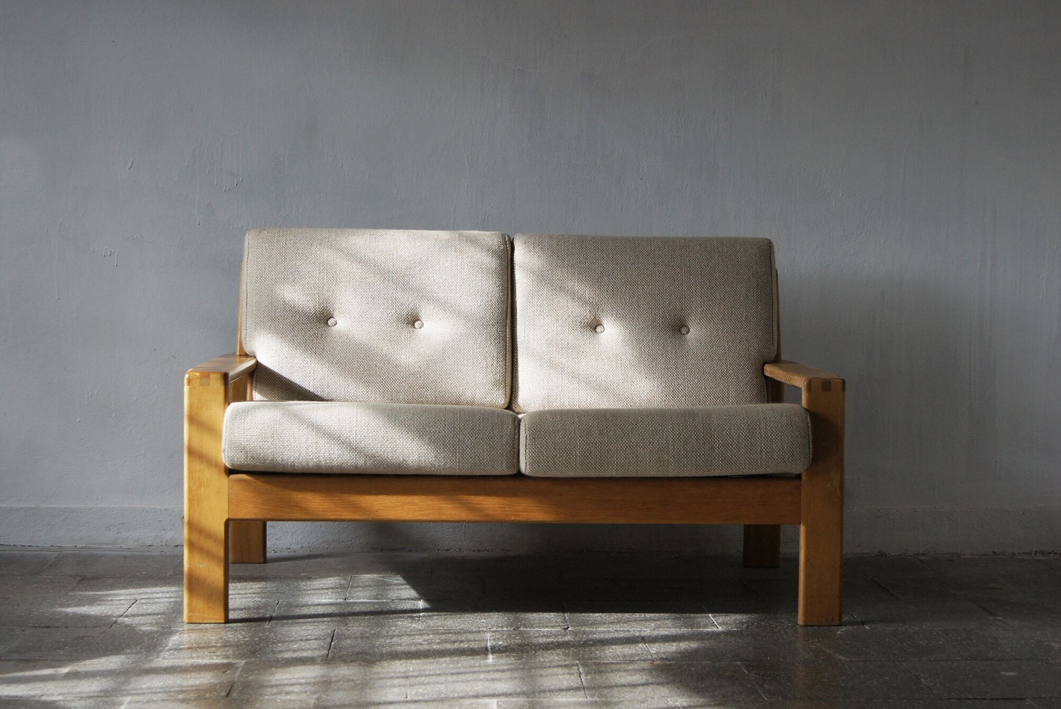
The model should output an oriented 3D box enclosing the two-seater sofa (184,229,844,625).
[{"bbox_3d":[-0.043,0.126,4.067,1.355,0.822,0.900,1,2,-2],"label":"two-seater sofa"}]

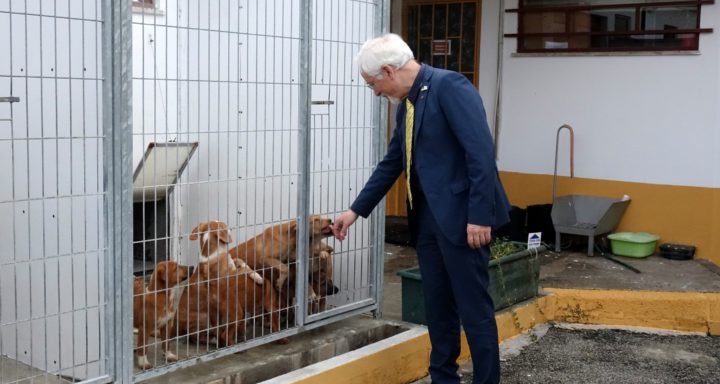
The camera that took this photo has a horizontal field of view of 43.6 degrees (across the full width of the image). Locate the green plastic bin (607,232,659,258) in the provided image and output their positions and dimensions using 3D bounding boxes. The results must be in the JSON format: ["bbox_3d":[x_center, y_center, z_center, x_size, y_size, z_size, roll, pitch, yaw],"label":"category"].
[{"bbox_3d":[2.051,0.401,6.685,0.330,0.150,0.260,6,7,37],"label":"green plastic bin"}]

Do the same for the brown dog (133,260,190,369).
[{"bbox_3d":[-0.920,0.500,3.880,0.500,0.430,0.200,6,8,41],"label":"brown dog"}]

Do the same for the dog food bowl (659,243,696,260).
[{"bbox_3d":[2.309,0.450,6.575,0.230,0.085,0.220,6,7,37],"label":"dog food bowl"}]

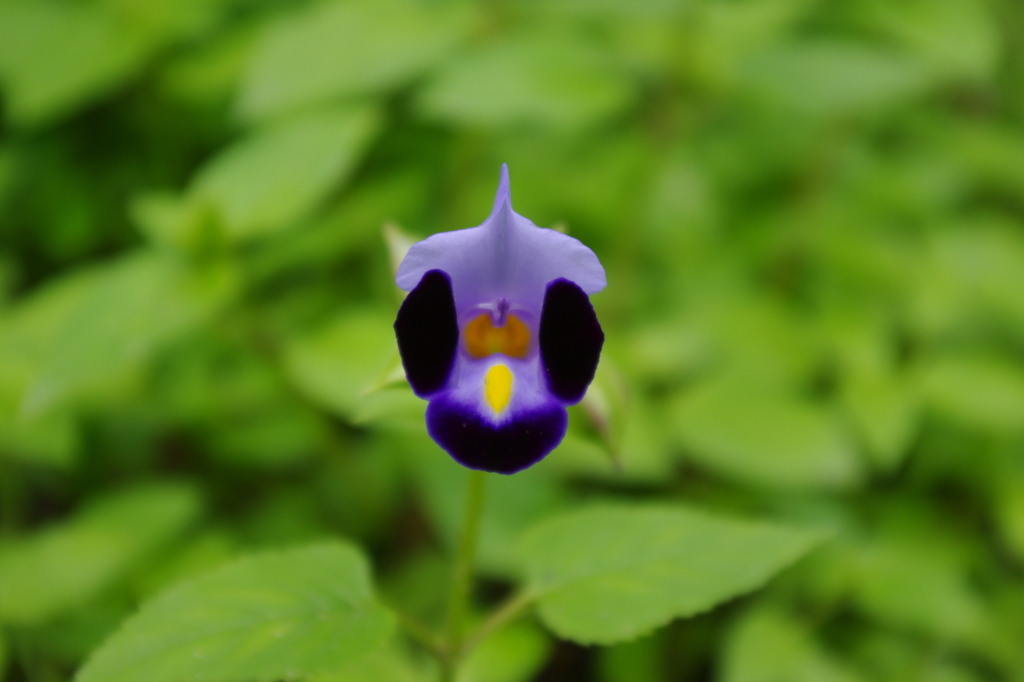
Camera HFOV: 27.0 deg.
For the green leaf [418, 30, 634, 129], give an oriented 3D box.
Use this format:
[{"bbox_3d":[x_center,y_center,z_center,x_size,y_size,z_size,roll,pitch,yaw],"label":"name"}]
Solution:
[{"bbox_3d":[0.003,-0.061,0.500,0.051,0.011,0.032,-8,37,-1],"label":"green leaf"}]

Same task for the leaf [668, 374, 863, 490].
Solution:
[{"bbox_3d":[0.053,0.019,0.450,0.042,0.010,0.025,22,44,10],"label":"leaf"}]

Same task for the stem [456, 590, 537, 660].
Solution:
[{"bbox_3d":[-0.002,0.048,0.360,0.018,0.003,0.003,-42,90,-15],"label":"stem"}]

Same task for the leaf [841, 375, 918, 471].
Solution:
[{"bbox_3d":[0.080,0.018,0.460,0.017,0.008,0.024,2,59,-12],"label":"leaf"}]

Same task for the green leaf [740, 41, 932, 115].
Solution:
[{"bbox_3d":[0.081,-0.066,0.530,0.047,0.011,0.030,4,35,5],"label":"green leaf"}]

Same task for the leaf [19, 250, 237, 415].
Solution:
[{"bbox_3d":[-0.077,-0.002,0.430,0.052,0.010,0.027,-37,46,-17],"label":"leaf"}]

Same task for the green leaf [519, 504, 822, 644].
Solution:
[{"bbox_3d":[0.026,0.039,0.355,0.053,0.009,0.027,-11,44,-16],"label":"green leaf"}]

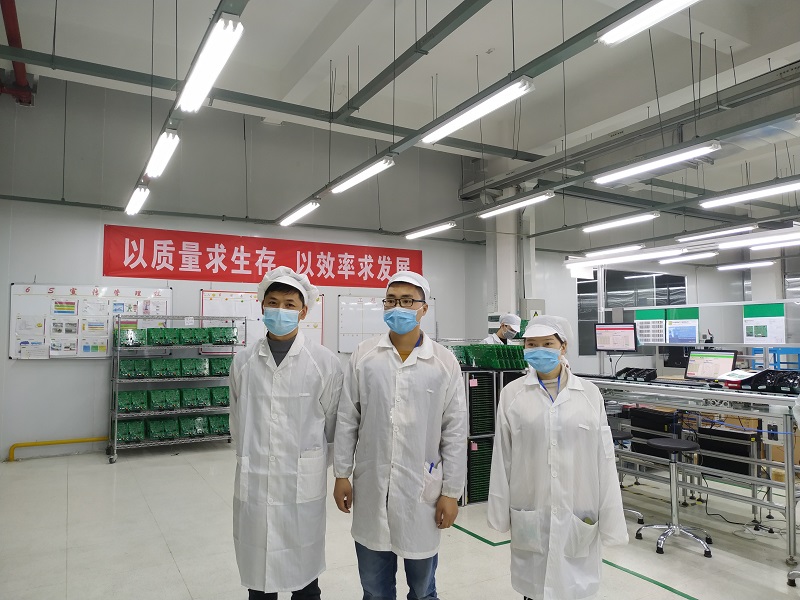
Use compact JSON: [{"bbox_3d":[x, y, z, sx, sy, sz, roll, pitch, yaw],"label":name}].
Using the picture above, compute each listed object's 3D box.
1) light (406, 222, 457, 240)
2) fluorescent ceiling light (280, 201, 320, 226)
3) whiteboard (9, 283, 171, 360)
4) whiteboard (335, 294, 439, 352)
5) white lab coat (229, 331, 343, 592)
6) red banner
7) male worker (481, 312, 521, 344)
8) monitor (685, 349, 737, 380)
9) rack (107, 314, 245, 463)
[{"bbox_3d":[0.527,-1.225,9.689,0.170,0.100,1.480,2,-5,-31],"label":"light"},{"bbox_3d":[-1.515,-1.296,8.331,0.170,0.100,1.480,2,-5,-31],"label":"fluorescent ceiling light"},{"bbox_3d":[-4.261,0.300,7.801,1.980,1.000,0.030,2,-5,-31],"label":"whiteboard"},{"bbox_3d":[-0.172,0.447,10.244,2.030,1.000,0.030,2,-5,-31],"label":"whiteboard"},{"bbox_3d":[-0.456,0.639,2.250,0.470,1.030,0.310,-1,-4,2],"label":"white lab coat"},{"bbox_3d":[-1.883,-0.644,9.321,5.440,0.750,0.020,2,-5,-31],"label":"red banner"},{"bbox_3d":[1.065,1.006,5.598,0.500,1.720,0.360,2,-5,-37],"label":"male worker"},{"bbox_3d":[2.645,0.560,4.710,0.100,0.290,0.420,19,-13,-28],"label":"monitor"},{"bbox_3d":[-3.054,1.168,7.739,1.660,1.850,0.600,2,-5,-31],"label":"rack"}]

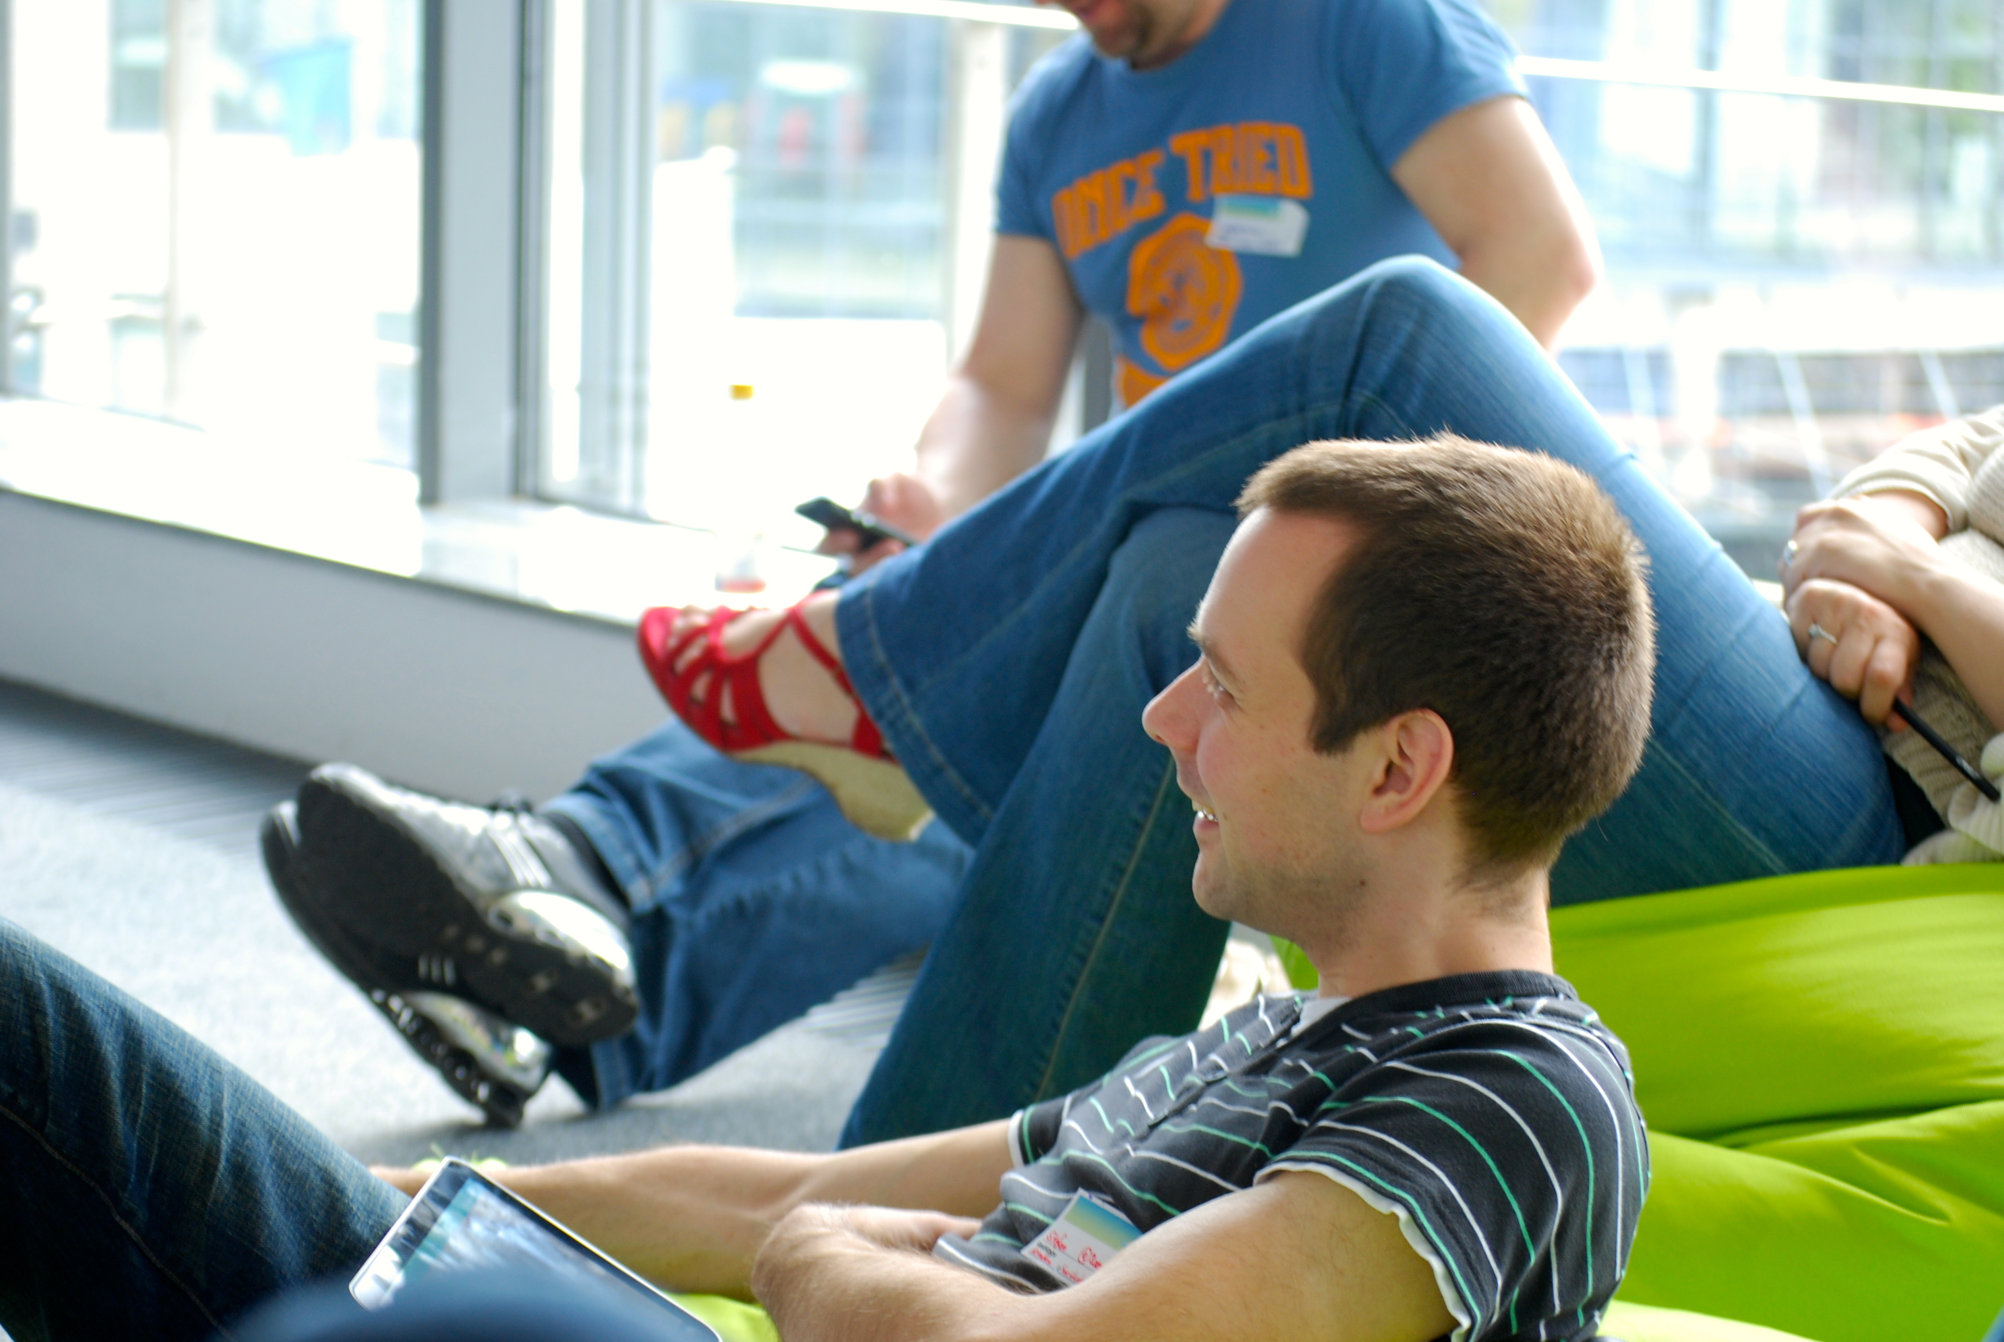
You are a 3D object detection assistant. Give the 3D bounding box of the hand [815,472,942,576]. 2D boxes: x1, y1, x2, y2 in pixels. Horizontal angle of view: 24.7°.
[{"bbox_3d":[-0.096,-0.118,3.670,0.108,0.088,0.090,-4,11,-31],"label":"hand"}]

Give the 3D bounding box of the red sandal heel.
[{"bbox_3d":[-0.140,0.019,3.080,0.235,0.125,0.088,30,13,8],"label":"red sandal heel"}]

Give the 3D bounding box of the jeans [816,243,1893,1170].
[{"bbox_3d":[0.243,0.074,3.000,0.750,0.660,0.400,5,10,18],"label":"jeans"}]

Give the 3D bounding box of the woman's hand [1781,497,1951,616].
[{"bbox_3d":[0.530,-0.069,2.810,0.105,0.075,0.080,-5,19,21],"label":"woman's hand"}]

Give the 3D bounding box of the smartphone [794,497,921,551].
[{"bbox_3d":[-0.109,-0.114,3.650,0.115,0.013,0.060,25,-18,-16],"label":"smartphone"}]

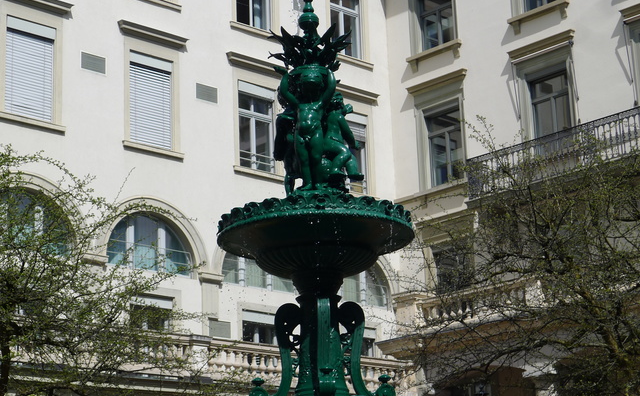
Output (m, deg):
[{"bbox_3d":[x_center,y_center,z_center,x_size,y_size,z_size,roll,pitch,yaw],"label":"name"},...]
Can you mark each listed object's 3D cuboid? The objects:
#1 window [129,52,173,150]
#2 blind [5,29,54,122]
[{"bbox_3d":[-3.905,-2.123,34.268,1.195,1.922,0.090,12,-21,-42],"label":"window"},{"bbox_3d":[-6.282,-2.651,32.067,1.204,1.926,0.090,12,-21,-42],"label":"blind"}]

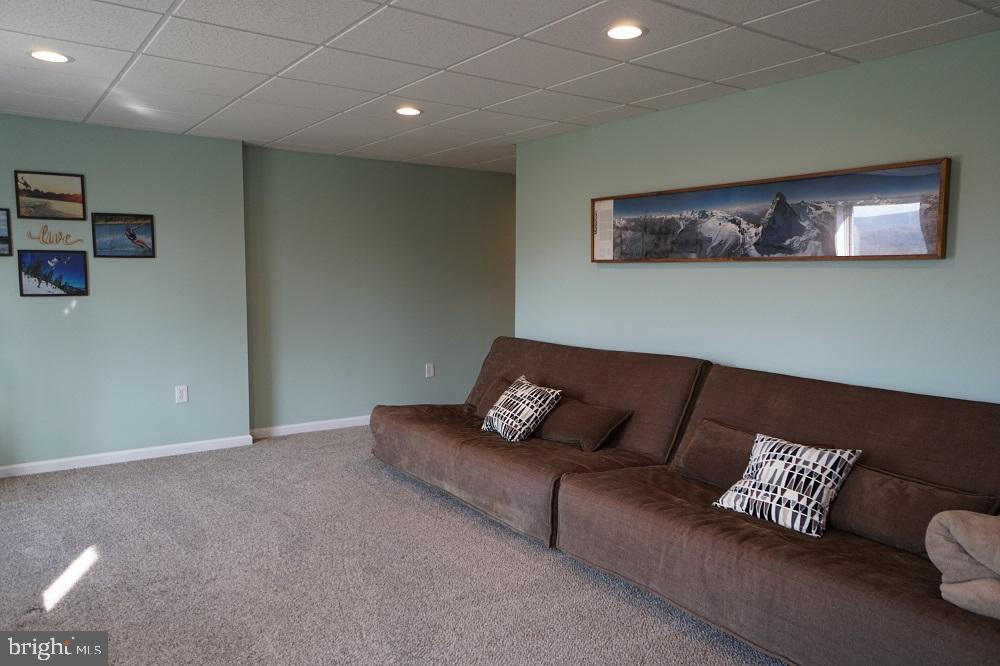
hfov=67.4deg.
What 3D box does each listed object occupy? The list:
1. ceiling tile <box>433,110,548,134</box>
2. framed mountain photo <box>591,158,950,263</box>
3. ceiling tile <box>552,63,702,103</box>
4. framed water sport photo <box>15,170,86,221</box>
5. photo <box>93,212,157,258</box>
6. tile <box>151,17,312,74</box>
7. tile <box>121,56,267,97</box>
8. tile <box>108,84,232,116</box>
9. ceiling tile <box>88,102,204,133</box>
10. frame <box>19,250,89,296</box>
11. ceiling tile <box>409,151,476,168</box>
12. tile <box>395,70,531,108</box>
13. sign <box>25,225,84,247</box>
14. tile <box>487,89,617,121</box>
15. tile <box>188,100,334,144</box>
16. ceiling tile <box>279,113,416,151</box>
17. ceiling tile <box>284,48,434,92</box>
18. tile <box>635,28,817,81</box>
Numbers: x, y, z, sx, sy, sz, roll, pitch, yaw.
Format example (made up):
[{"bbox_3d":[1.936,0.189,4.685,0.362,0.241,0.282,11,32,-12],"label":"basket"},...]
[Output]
[{"bbox_3d":[-0.045,-1.355,4.839,0.600,0.020,0.600,-3,5,-35],"label":"ceiling tile"},{"bbox_3d":[1.245,-0.593,4.024,0.030,0.411,2.193,-3,5,-35],"label":"framed mountain photo"},{"bbox_3d":[0.656,-1.277,3.852,0.600,0.020,0.600,-3,5,-35],"label":"ceiling tile"},{"bbox_3d":[-2.861,-0.872,4.787,0.379,0.291,0.020,-3,5,-35],"label":"framed water sport photo"},{"bbox_3d":[-2.548,-0.657,5.089,0.377,0.295,0.020,-3,5,-35],"label":"photo"},{"bbox_3d":[-1.185,-1.255,3.299,0.602,0.020,0.602,-3,5,-35],"label":"tile"},{"bbox_3d":[-1.538,-1.295,3.795,0.602,0.020,0.602,-3,5,-35],"label":"tile"},{"bbox_3d":[-1.890,-1.327,4.279,0.610,0.020,0.610,-3,5,-35],"label":"tile"},{"bbox_3d":[-2.265,-1.369,4.809,0.600,0.020,0.691,-3,5,-35],"label":"ceiling tile"},{"bbox_3d":[-2.865,-0.381,4.822,0.377,0.289,0.020,-3,5,-35],"label":"frame"},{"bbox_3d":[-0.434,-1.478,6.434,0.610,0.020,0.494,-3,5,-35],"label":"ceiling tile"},{"bbox_3d":[-0.190,-1.298,3.993,0.610,0.020,0.610,-3,5,-35],"label":"tile"},{"bbox_3d":[-2.879,-0.634,4.861,0.314,0.132,0.010,-3,5,-35],"label":"sign"},{"bbox_3d":[0.305,-1.316,4.346,0.600,0.020,0.600,-3,5,-35],"label":"tile"},{"bbox_3d":[-1.592,-1.372,4.913,0.600,0.020,1.301,-3,5,-35],"label":"tile"},{"bbox_3d":[-1.073,-1.393,5.231,0.610,0.020,1.219,-3,5,-35],"label":"ceiling tile"},{"bbox_3d":[-0.690,-1.271,3.643,0.600,0.020,0.600,-3,5,-35],"label":"ceiling tile"},{"bbox_3d":[1.006,-1.237,3.359,0.600,0.020,0.600,-3,5,-35],"label":"tile"}]

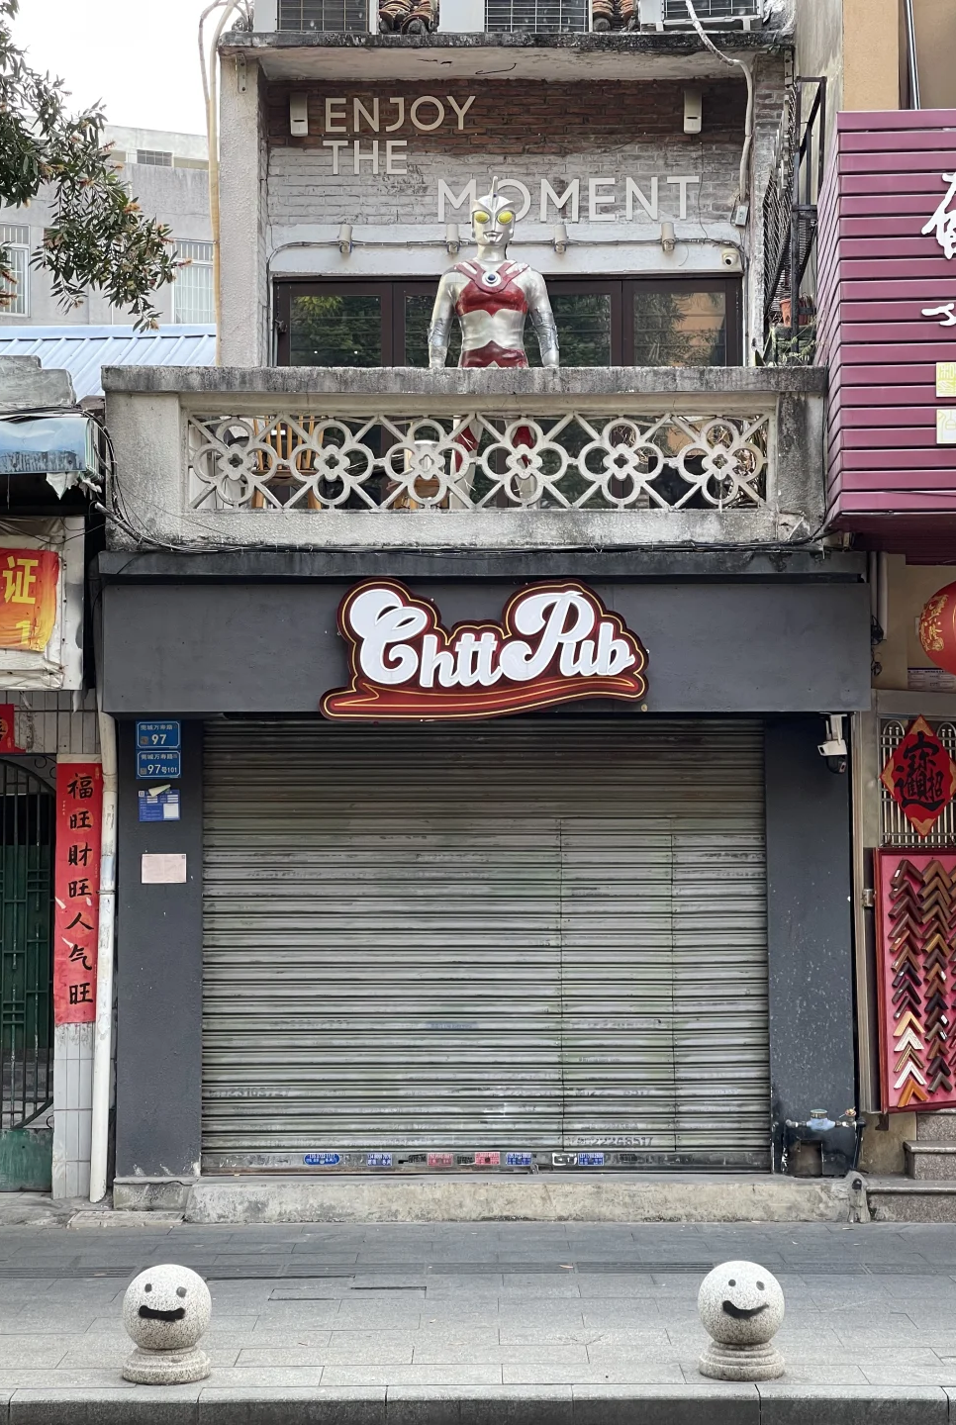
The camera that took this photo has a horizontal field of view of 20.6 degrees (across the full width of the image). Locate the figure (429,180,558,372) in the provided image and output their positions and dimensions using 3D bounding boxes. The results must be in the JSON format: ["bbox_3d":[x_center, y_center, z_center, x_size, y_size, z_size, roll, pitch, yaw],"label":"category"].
[{"bbox_3d":[0.075,-1.715,13.093,0.650,1.921,0.400,0,-4,4],"label":"figure"}]

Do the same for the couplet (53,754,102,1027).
[{"bbox_3d":[-1.919,0.863,12.650,0.220,1.270,0.010,0,-4,0],"label":"couplet"}]

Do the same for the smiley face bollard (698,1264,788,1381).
[{"bbox_3d":[0.886,2.036,8.870,0.298,0.375,0.298,0,-4,-1],"label":"smiley face bollard"}]

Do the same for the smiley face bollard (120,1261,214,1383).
[{"bbox_3d":[-1.038,2.031,8.800,0.298,0.375,0.298,0,-4,-3],"label":"smiley face bollard"}]

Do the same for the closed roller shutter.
[{"bbox_3d":[0.040,1.096,12.500,2.680,2.150,0.080,0,-4,-1],"label":"closed roller shutter"}]

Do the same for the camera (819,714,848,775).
[{"bbox_3d":[1.661,0.151,12.300,0.130,0.285,0.100,2,-4,-30],"label":"camera"}]

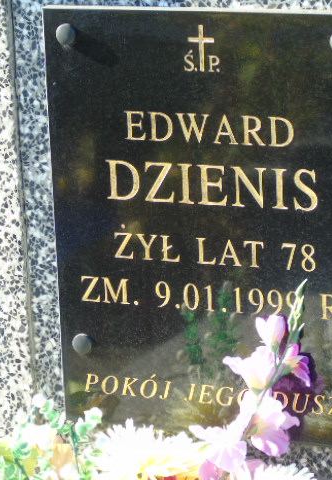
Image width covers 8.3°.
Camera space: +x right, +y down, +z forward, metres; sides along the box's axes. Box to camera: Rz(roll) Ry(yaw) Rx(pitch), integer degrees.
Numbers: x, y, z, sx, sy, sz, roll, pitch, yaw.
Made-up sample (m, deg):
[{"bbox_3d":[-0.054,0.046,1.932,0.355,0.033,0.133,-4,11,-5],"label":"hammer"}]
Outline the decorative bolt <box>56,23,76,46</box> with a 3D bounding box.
[{"bbox_3d":[-0.118,-0.239,2.672,0.025,0.025,0.010,3,14,24],"label":"decorative bolt"}]

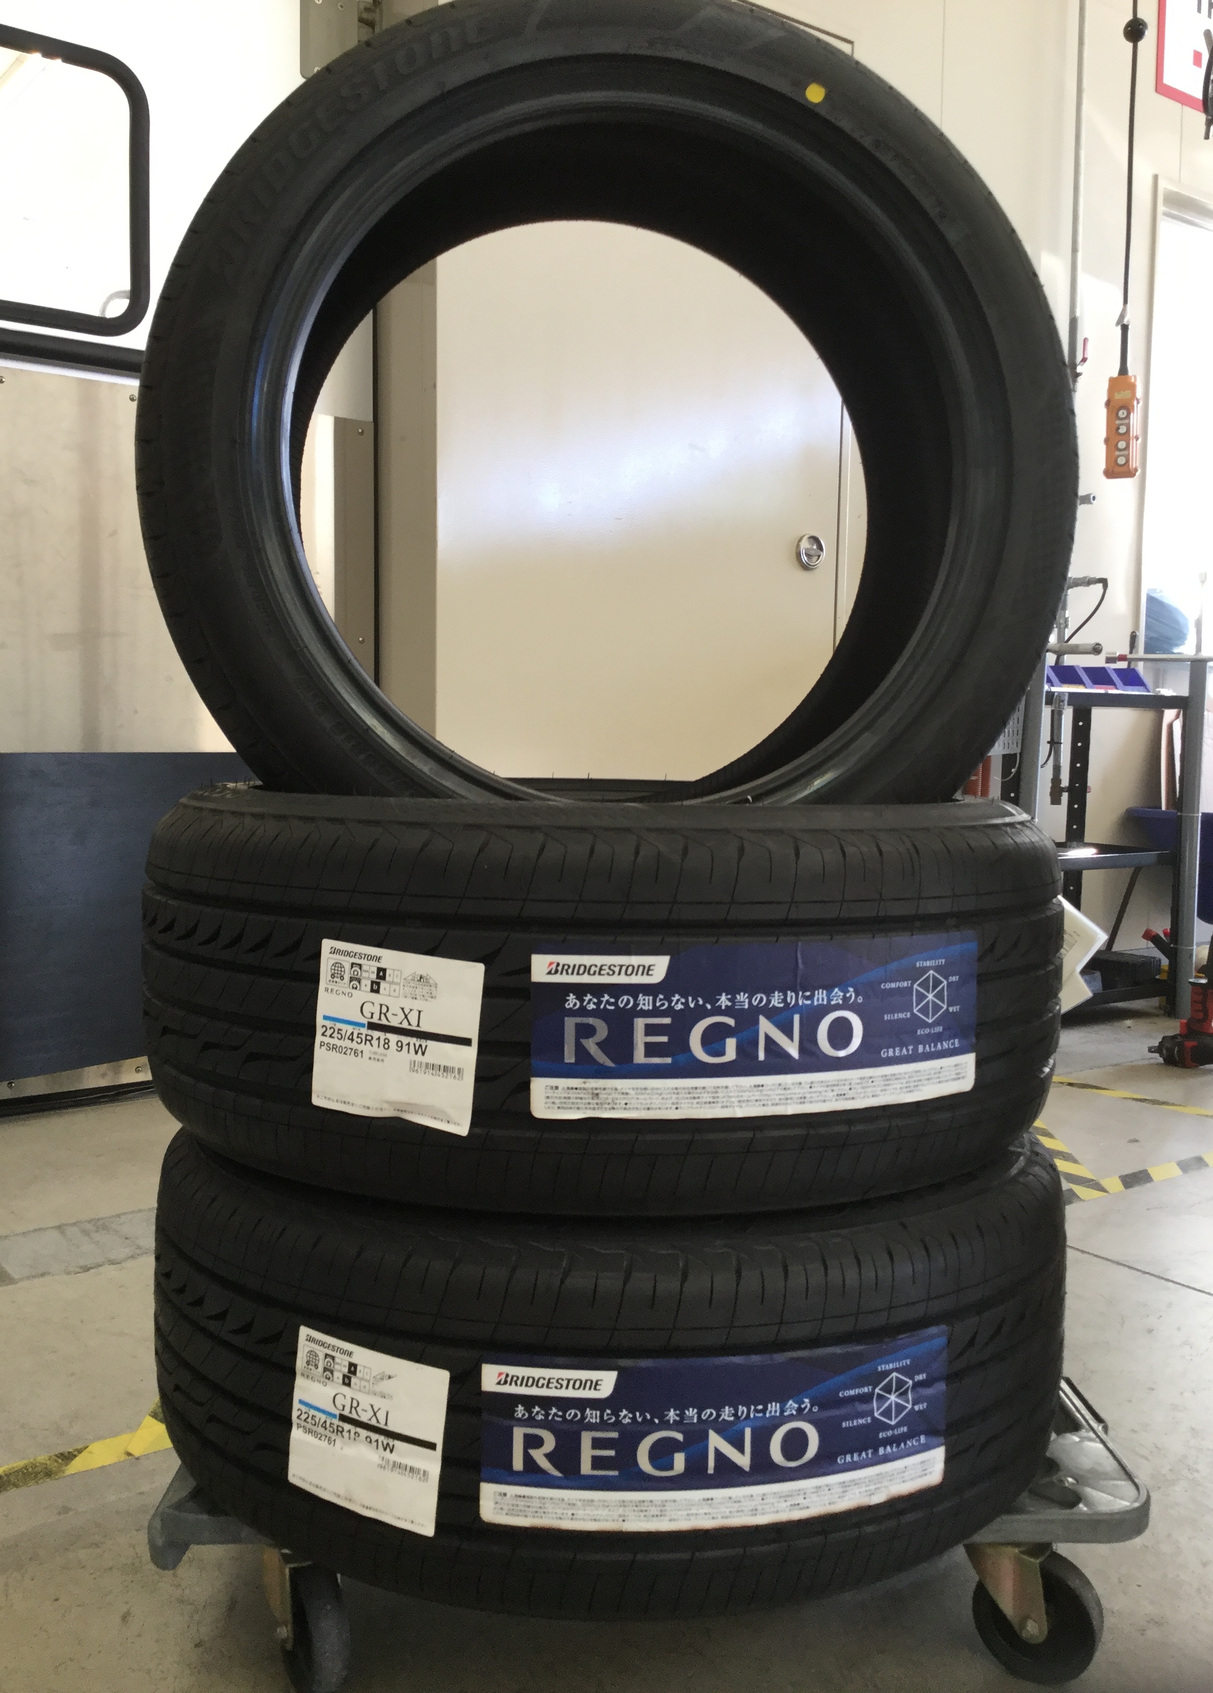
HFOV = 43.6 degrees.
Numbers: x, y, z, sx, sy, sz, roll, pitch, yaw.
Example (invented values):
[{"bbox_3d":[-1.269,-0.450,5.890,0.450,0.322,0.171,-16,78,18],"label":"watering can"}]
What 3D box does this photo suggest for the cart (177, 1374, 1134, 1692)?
[{"bbox_3d":[0.039,0.490,1.214,0.670,0.155,0.460,1,4,-1],"label":"cart"}]

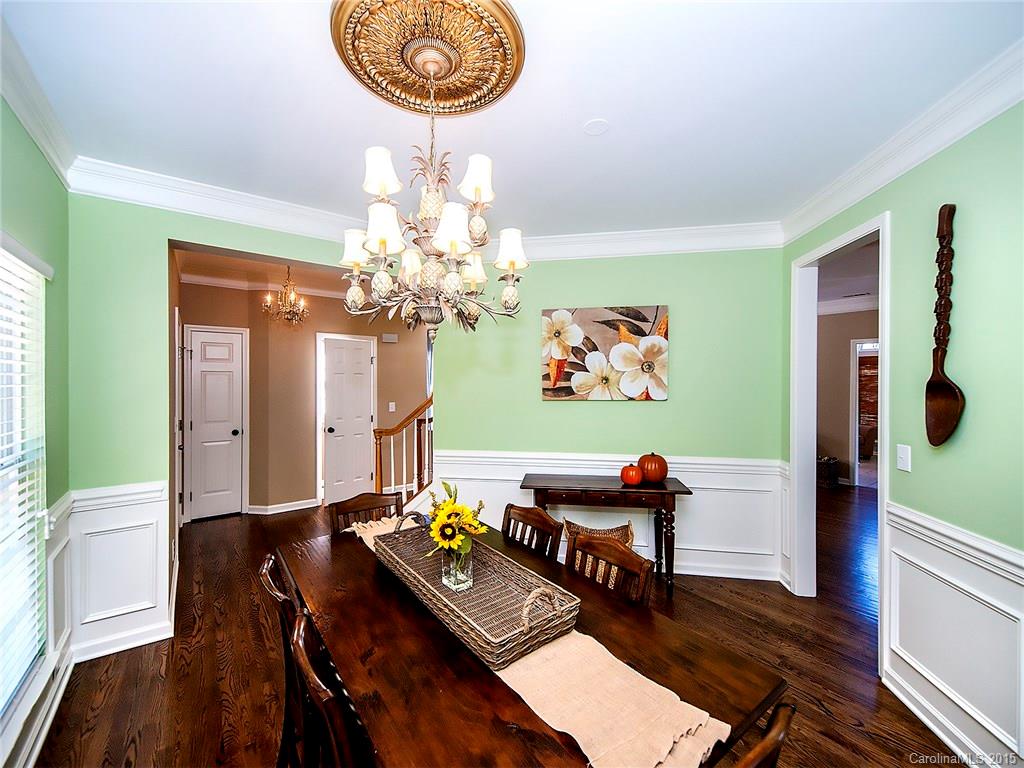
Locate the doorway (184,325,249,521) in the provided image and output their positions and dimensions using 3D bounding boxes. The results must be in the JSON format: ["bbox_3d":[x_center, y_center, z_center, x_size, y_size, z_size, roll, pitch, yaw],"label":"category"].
[{"bbox_3d":[-3.221,0.430,4.541,0.570,2.090,0.060,0,0,-36],"label":"doorway"}]

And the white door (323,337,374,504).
[{"bbox_3d":[-2.104,0.464,5.329,0.618,2.045,0.050,0,0,-37],"label":"white door"}]

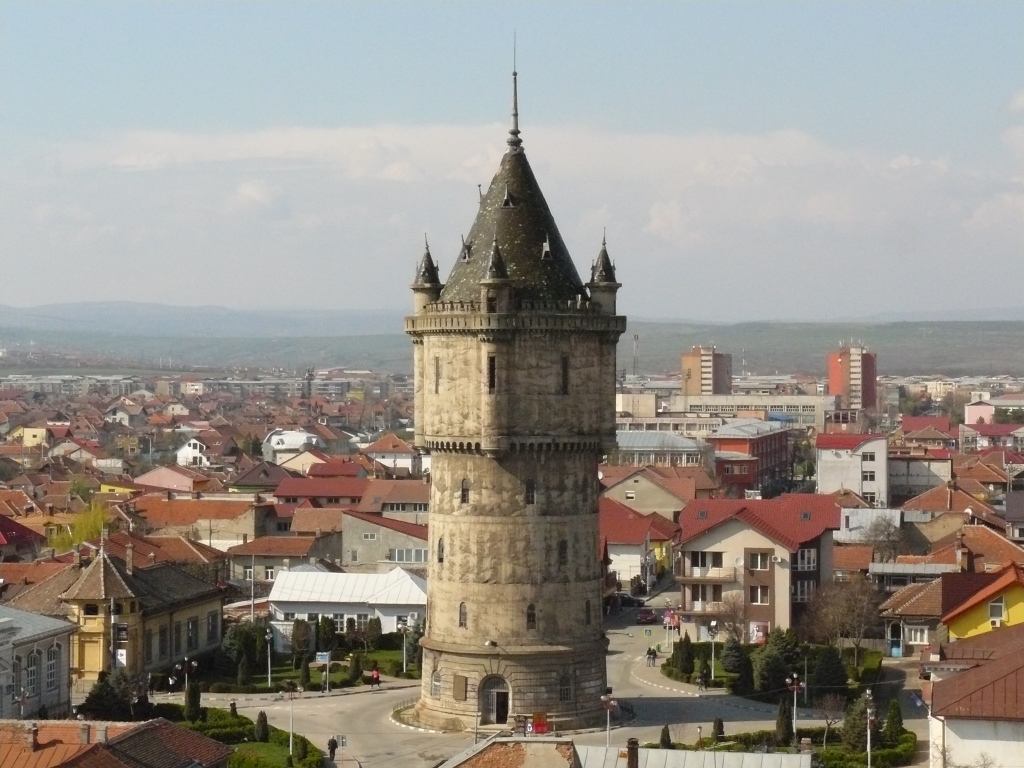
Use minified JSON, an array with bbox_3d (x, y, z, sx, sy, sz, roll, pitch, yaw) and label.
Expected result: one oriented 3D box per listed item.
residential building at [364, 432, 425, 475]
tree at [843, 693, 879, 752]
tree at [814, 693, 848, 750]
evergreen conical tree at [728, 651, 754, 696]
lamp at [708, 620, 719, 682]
[{"bbox_3d":[-26.044,16.038,503.135,10.500,10.300,10.500,0,1,12],"label":"residential building"},{"bbox_3d":[23.233,22.517,149.880,2.400,4.100,2.300,0,1,0],"label":"tree"},{"bbox_3d":[21.370,22.707,150.847,2.200,3.700,2.100,0,1,0],"label":"tree"},{"bbox_3d":[17.892,22.524,175.272,2.000,3.600,2.000,0,1,0],"label":"evergreen conical tree"},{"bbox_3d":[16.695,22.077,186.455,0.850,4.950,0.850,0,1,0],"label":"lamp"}]

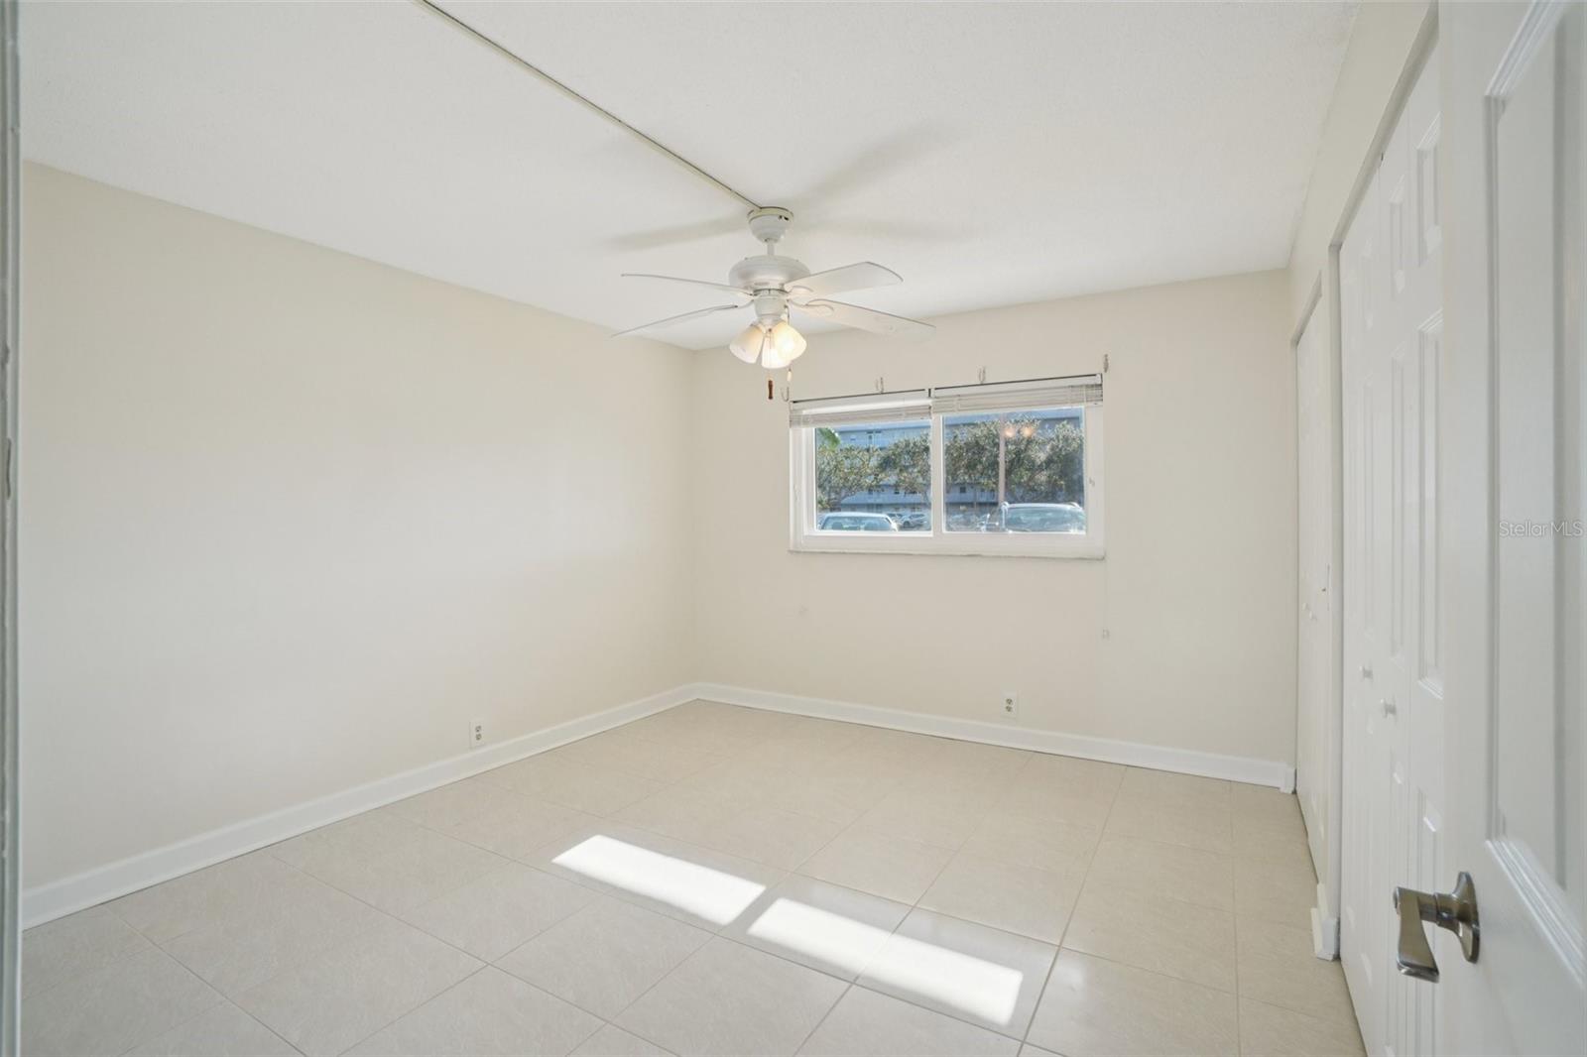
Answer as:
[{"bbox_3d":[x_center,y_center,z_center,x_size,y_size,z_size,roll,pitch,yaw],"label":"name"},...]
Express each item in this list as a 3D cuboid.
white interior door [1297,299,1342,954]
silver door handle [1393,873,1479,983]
[{"bbox_3d":[2.002,0.209,2.682,0.045,2.020,1.160,0,1,31],"label":"white interior door"},{"bbox_3d":[0.520,0.323,0.571,0.052,0.066,0.133,0,1,32],"label":"silver door handle"}]

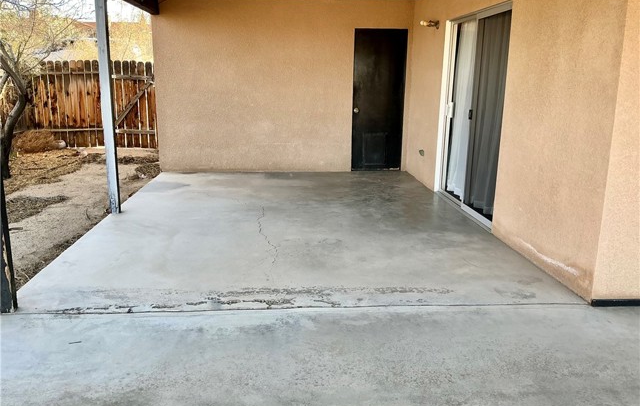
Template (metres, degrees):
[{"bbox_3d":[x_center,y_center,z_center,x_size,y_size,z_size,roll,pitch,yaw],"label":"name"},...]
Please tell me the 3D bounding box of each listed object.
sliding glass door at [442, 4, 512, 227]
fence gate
[{"bbox_3d":[1.597,-0.926,5.639,0.100,2.030,1.797,-1,13,-5],"label":"sliding glass door"},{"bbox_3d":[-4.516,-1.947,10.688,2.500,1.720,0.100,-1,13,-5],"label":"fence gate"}]

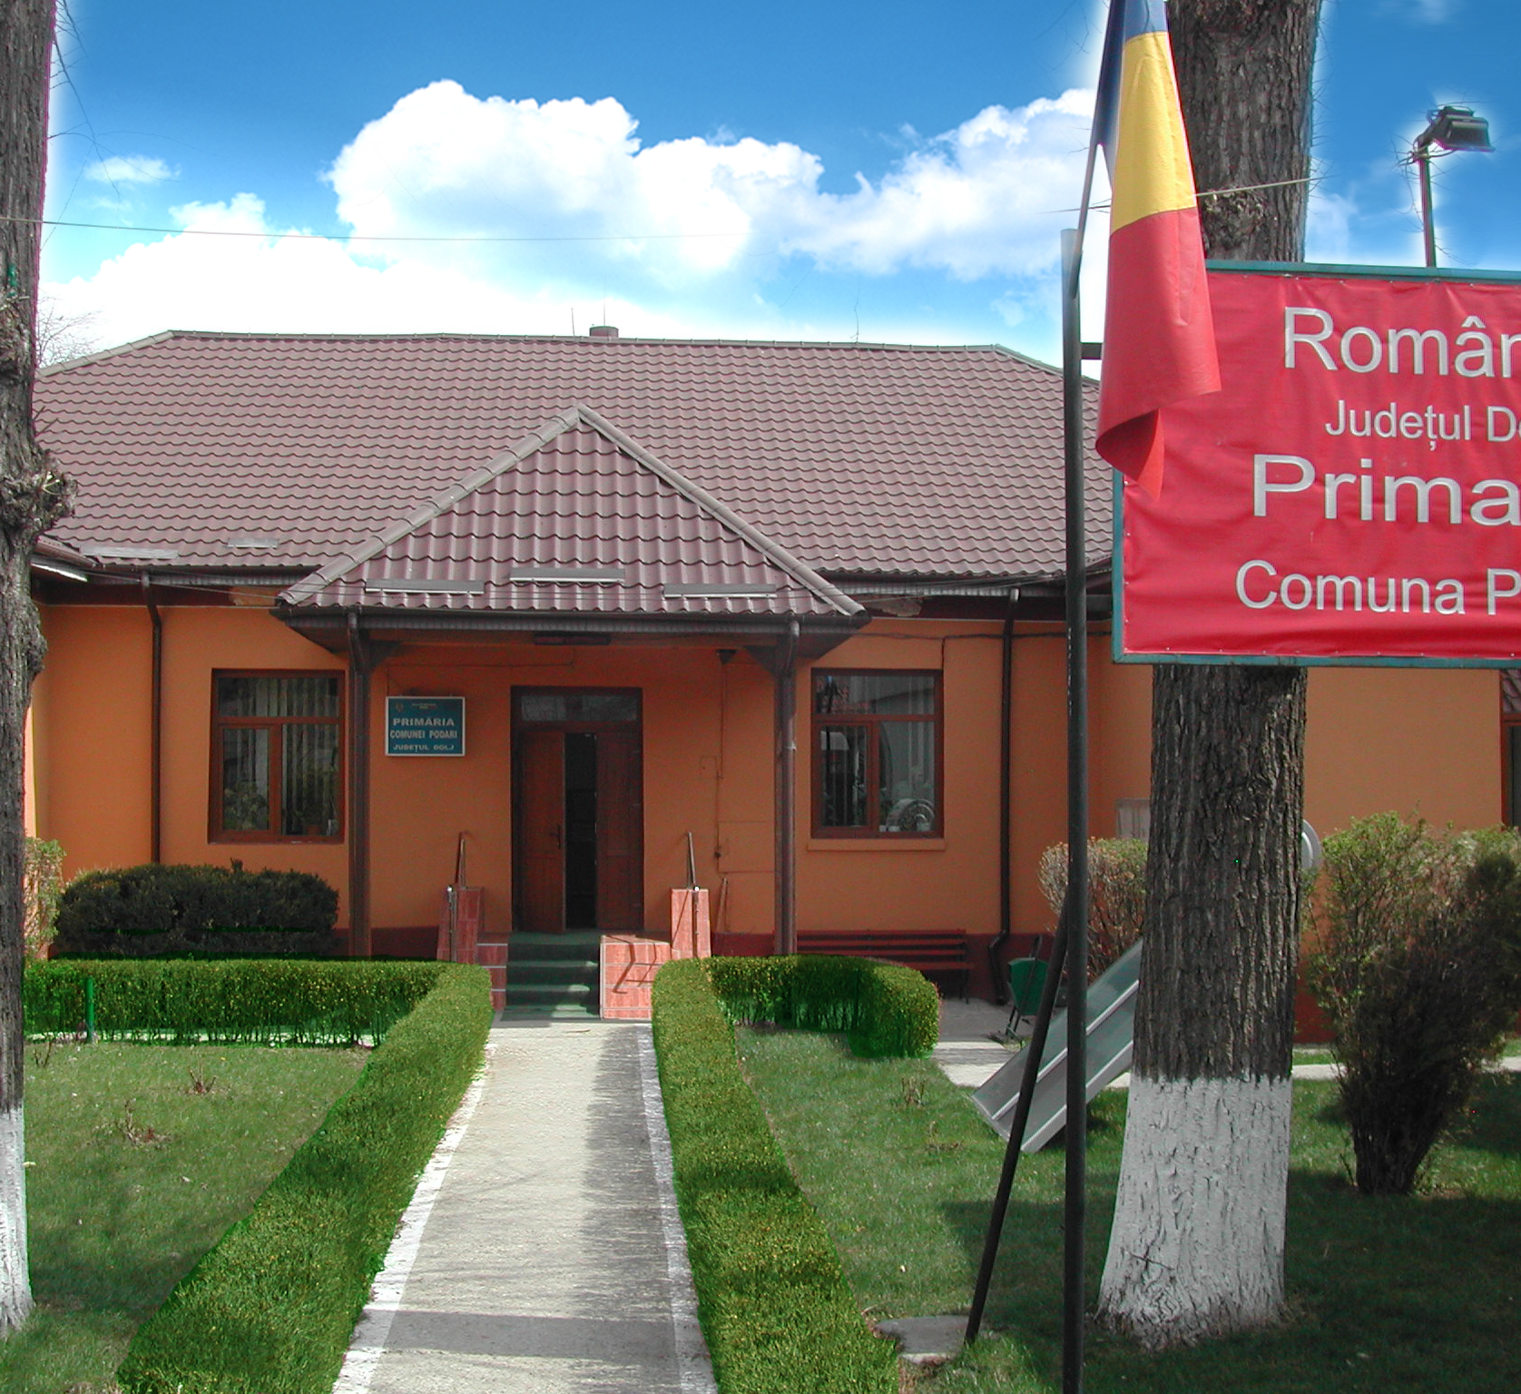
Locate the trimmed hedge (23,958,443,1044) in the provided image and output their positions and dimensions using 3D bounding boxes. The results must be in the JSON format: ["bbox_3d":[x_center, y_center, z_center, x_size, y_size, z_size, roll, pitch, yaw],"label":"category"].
[{"bbox_3d":[-4.587,2.594,17.350,3.900,0.760,0.750,0,-1,-4],"label":"trimmed hedge"}]

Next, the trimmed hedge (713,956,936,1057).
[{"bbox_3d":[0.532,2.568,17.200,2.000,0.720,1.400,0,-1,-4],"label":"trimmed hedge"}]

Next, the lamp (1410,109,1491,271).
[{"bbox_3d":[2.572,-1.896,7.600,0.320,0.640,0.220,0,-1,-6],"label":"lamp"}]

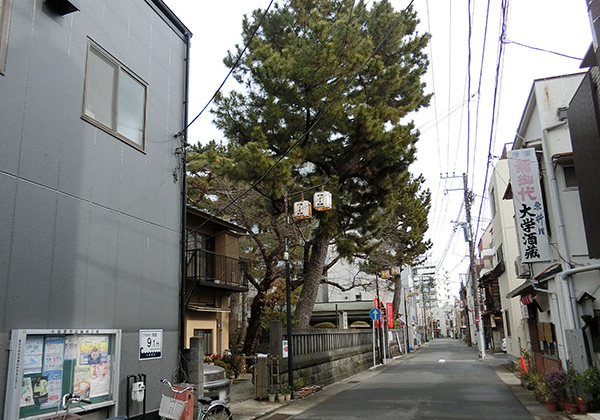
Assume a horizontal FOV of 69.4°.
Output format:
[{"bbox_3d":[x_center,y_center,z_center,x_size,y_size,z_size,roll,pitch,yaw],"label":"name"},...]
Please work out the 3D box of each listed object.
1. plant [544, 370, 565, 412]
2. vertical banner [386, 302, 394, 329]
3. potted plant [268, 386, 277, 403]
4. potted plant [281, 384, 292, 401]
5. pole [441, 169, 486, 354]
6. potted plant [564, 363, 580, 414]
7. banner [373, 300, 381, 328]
[{"bbox_3d":[5.353,3.782,9.079,0.420,0.780,0.400,-7,-15,18],"label":"plant"},{"bbox_3d":[6.169,7.193,29.600,0.520,1.780,0.100,-7,-15,18],"label":"vertical banner"},{"bbox_3d":[-0.762,5.098,12.006,0.240,0.450,0.240,-2,-14,-1],"label":"potted plant"},{"bbox_3d":[-0.370,5.081,12.050,0.300,0.460,0.300,-2,-14,-1],"label":"potted plant"},{"bbox_3d":[10.674,3.282,27.612,1.700,11.500,0.700,-7,-15,18],"label":"pole"},{"bbox_3d":[5.526,3.617,8.804,0.340,0.940,0.340,-7,-15,18],"label":"potted plant"},{"bbox_3d":[4.758,6.354,26.600,0.520,1.780,0.100,-7,-15,18],"label":"banner"}]

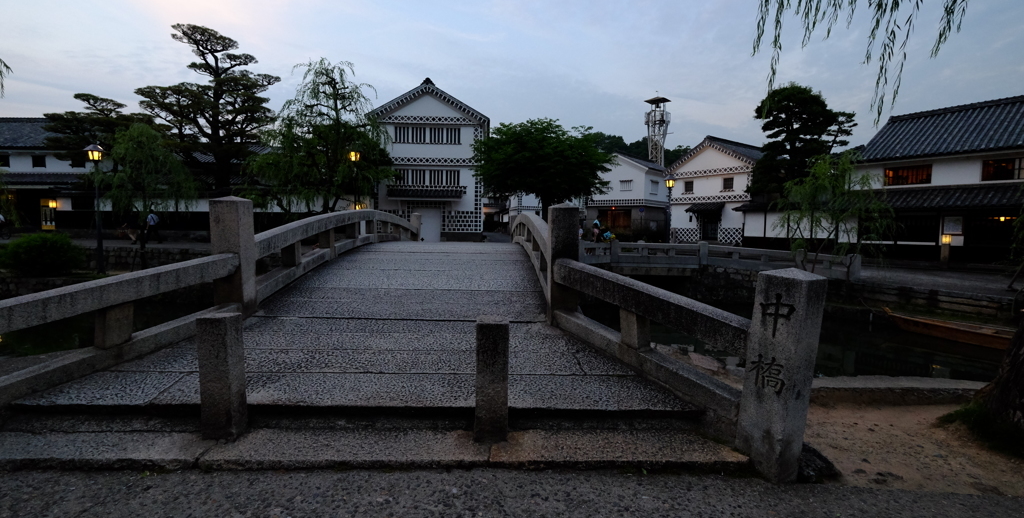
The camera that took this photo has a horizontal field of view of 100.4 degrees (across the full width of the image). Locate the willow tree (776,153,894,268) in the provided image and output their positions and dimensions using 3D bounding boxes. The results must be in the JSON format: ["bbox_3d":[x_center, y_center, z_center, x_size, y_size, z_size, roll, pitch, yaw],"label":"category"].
[{"bbox_3d":[6.942,-0.735,9.264,2.200,3.190,2.100,4,6,37],"label":"willow tree"}]

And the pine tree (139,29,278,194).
[{"bbox_3d":[-18.965,-7.857,26.785,7.800,13.220,7.400,-2,5,-35],"label":"pine tree"}]

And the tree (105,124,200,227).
[{"bbox_3d":[-14.040,-2.385,16.678,2.950,5.780,2.800,-3,6,-40],"label":"tree"}]

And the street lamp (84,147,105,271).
[{"bbox_3d":[-16.022,-1.924,16.516,0.580,4.930,0.580,-4,6,-44],"label":"street lamp"}]

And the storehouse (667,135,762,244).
[{"bbox_3d":[16.968,-4.626,30.454,10.500,7.110,6.300,-2,5,-33],"label":"storehouse"}]

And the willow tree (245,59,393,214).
[{"bbox_3d":[-8.825,-4.833,19.690,6.300,8.560,5.800,-1,5,-24],"label":"willow tree"}]

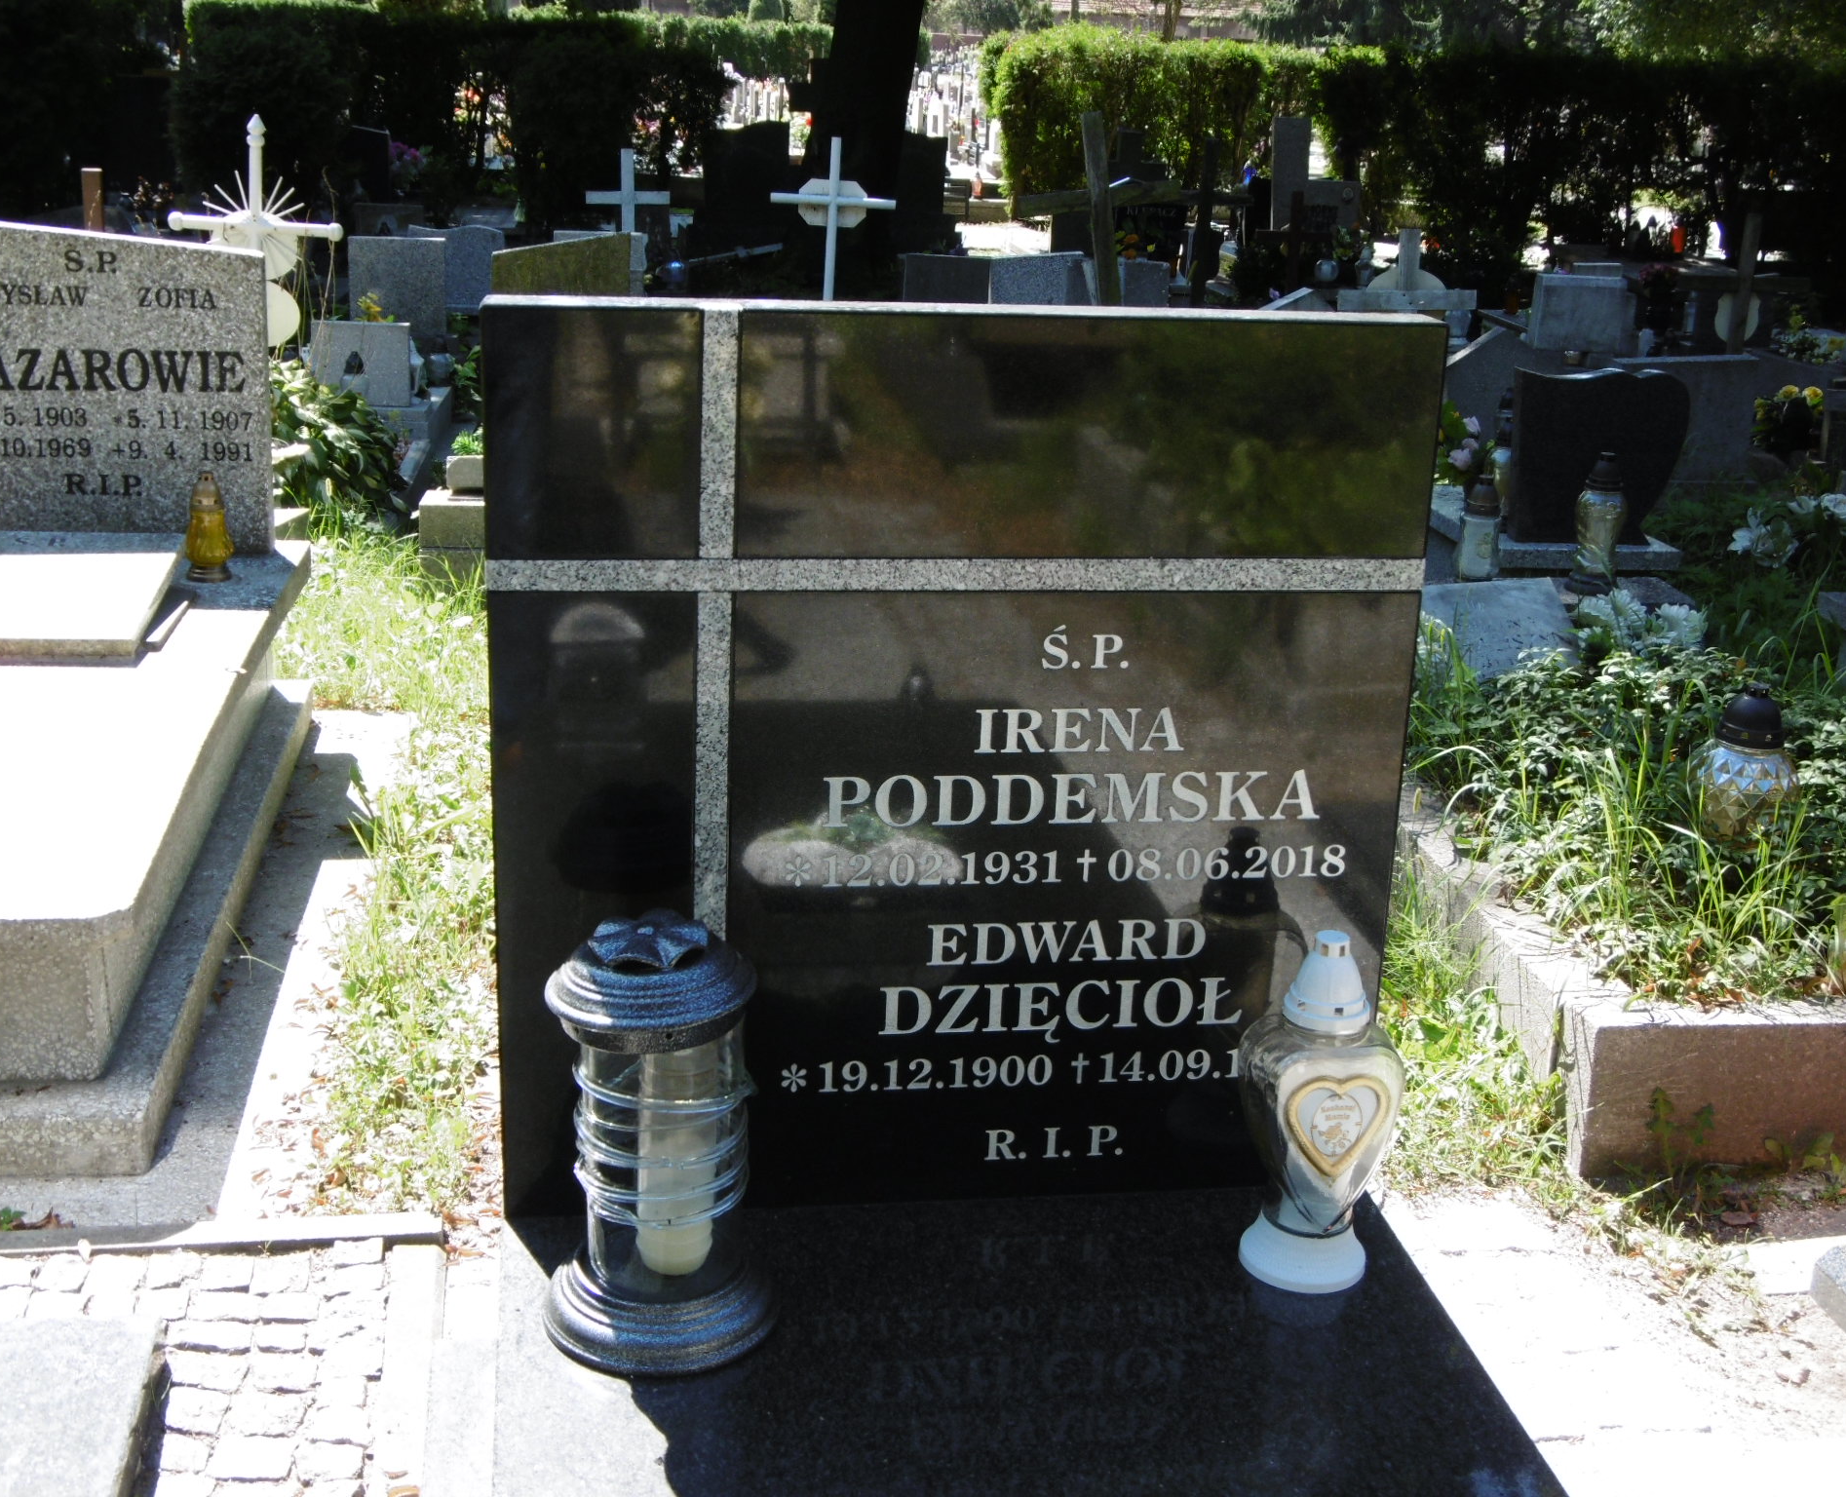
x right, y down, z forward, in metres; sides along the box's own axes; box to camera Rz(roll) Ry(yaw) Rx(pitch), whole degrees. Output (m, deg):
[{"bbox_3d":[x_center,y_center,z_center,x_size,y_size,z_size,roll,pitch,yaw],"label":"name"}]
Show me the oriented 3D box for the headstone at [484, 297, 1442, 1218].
[{"bbox_3d":[0.027,0.019,2.147,0.785,0.791,0.072,-1,18,-8],"label":"headstone"}]

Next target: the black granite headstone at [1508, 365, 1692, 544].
[{"bbox_3d":[1.498,-0.647,5.504,0.386,0.378,0.060,0,17,-7],"label":"black granite headstone"}]

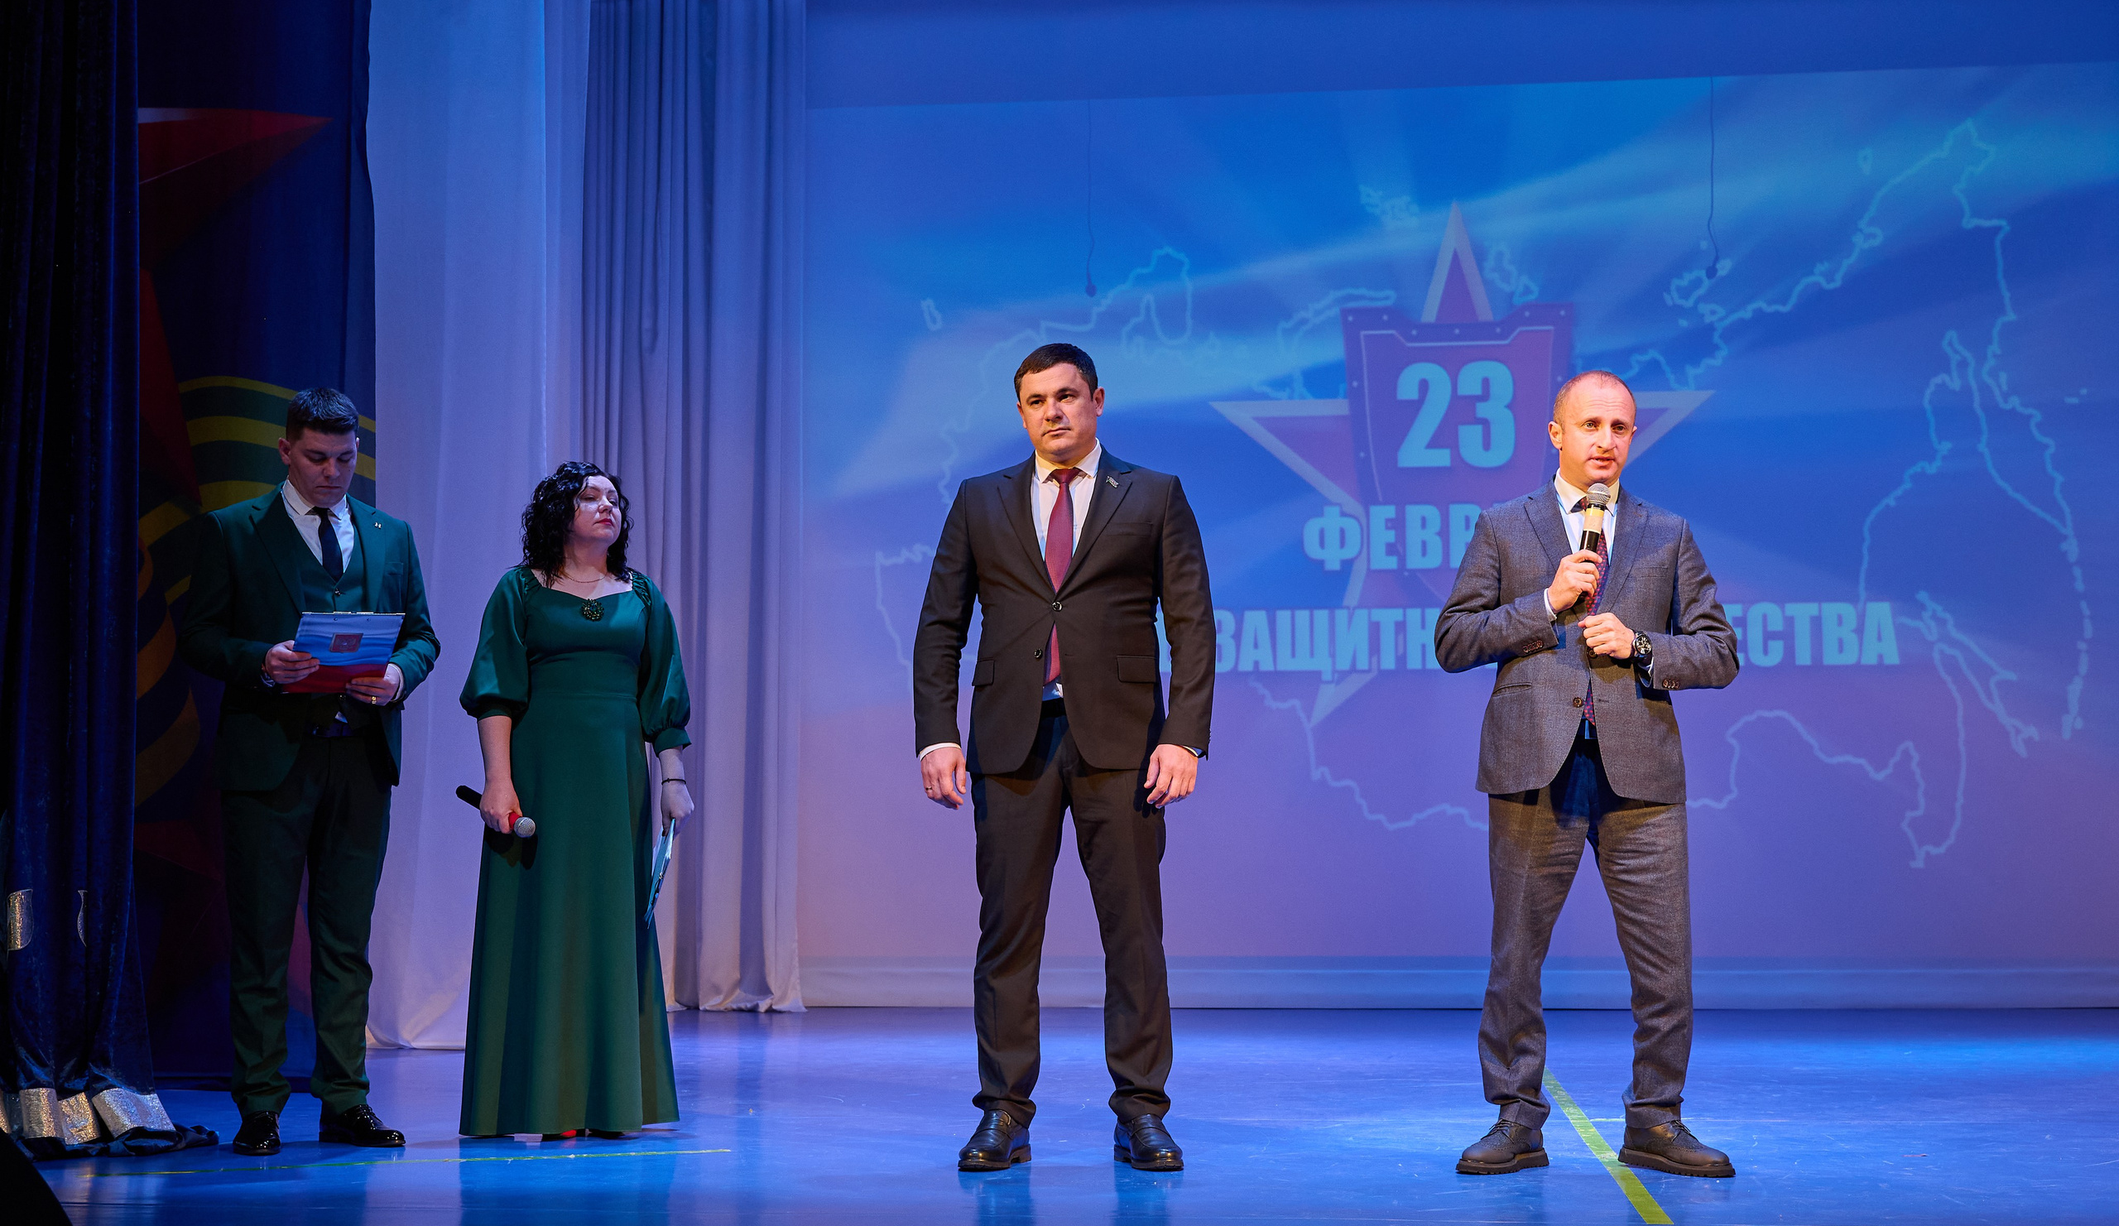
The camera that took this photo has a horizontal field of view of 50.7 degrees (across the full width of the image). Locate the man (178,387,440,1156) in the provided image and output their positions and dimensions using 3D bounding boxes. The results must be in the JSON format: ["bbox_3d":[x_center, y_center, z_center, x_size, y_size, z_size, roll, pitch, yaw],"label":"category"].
[{"bbox_3d":[-1.757,0.362,5.230,0.560,1.770,0.460,2,-3,-35],"label":"man"}]

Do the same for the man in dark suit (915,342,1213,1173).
[{"bbox_3d":[0.009,0.309,4.880,0.640,1.800,0.380,0,-3,10],"label":"man in dark suit"}]

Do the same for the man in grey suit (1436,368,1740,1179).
[{"bbox_3d":[1.141,0.338,4.830,0.640,1.730,0.440,0,-3,8],"label":"man in grey suit"}]

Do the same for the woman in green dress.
[{"bbox_3d":[-1.177,0.454,5.450,0.540,1.640,0.460,2,-3,-33],"label":"woman in green dress"}]

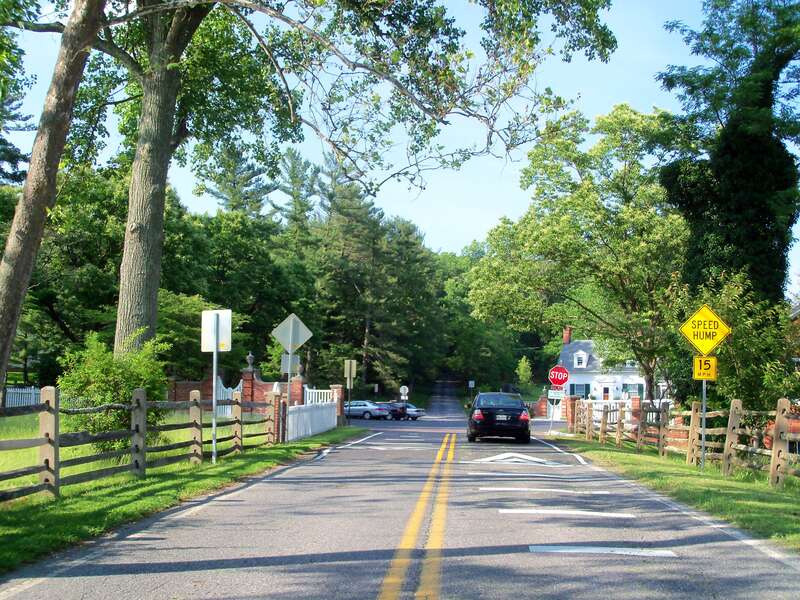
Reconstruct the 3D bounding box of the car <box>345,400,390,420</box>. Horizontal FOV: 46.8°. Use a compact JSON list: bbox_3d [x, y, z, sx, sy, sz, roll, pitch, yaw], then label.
[{"bbox_3d":[-3.126,8.070,68.078,4.700,1.450,1.800,-4,-7,30],"label":"car"}]

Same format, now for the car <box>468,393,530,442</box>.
[{"bbox_3d":[3.085,3.709,29.480,1.850,1.490,4.850,0,-6,4],"label":"car"}]

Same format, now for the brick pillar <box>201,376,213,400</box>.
[{"bbox_3d":[-9.635,4.576,47.000,0.600,2.150,0.600,-1,-6,5],"label":"brick pillar"}]

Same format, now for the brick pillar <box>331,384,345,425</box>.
[{"bbox_3d":[-2.704,4.596,40.099,0.560,1.853,0.560,0,-6,4],"label":"brick pillar"}]

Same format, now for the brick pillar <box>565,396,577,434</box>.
[{"bbox_3d":[6.791,4.523,36.576,0.460,1.426,0.460,0,-6,4],"label":"brick pillar"}]

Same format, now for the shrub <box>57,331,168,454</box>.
[{"bbox_3d":[-6.220,1.985,20.137,2.400,2.558,2.300,0,-6,4],"label":"shrub"}]

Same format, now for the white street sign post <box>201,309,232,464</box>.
[{"bbox_3d":[-3.486,1.635,17.557,0.610,2.940,0.070,0,-6,4],"label":"white street sign post"}]

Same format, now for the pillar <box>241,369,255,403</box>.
[{"bbox_3d":[-8.386,4.989,51.128,0.680,2.394,0.680,0,-6,4],"label":"pillar"}]

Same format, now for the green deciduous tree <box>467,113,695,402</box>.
[{"bbox_3d":[11.651,-2.800,61.115,13.800,20.843,13.500,0,-6,4],"label":"green deciduous tree"}]

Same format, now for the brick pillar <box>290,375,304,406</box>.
[{"bbox_3d":[-5.544,5.121,50.110,0.680,2.049,0.680,0,-6,4],"label":"brick pillar"}]

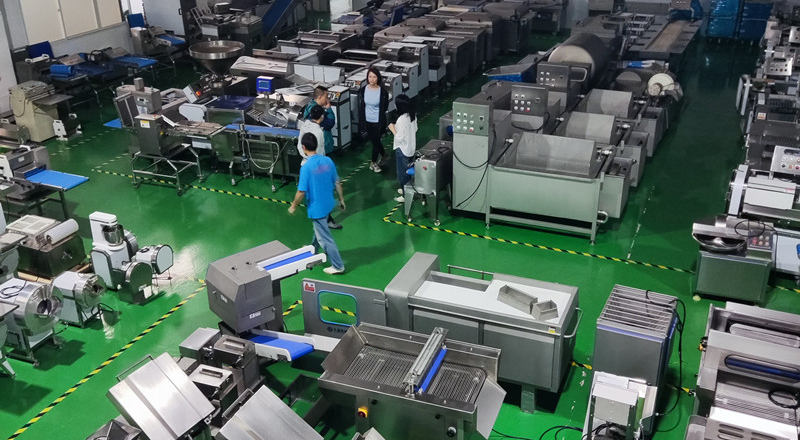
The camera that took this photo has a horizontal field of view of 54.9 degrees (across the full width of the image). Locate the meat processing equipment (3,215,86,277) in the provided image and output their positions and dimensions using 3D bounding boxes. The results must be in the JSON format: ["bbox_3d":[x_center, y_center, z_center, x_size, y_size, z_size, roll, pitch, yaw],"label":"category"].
[{"bbox_3d":[-4.239,0.289,9.195,0.620,0.640,0.580,10,28,21],"label":"meat processing equipment"}]

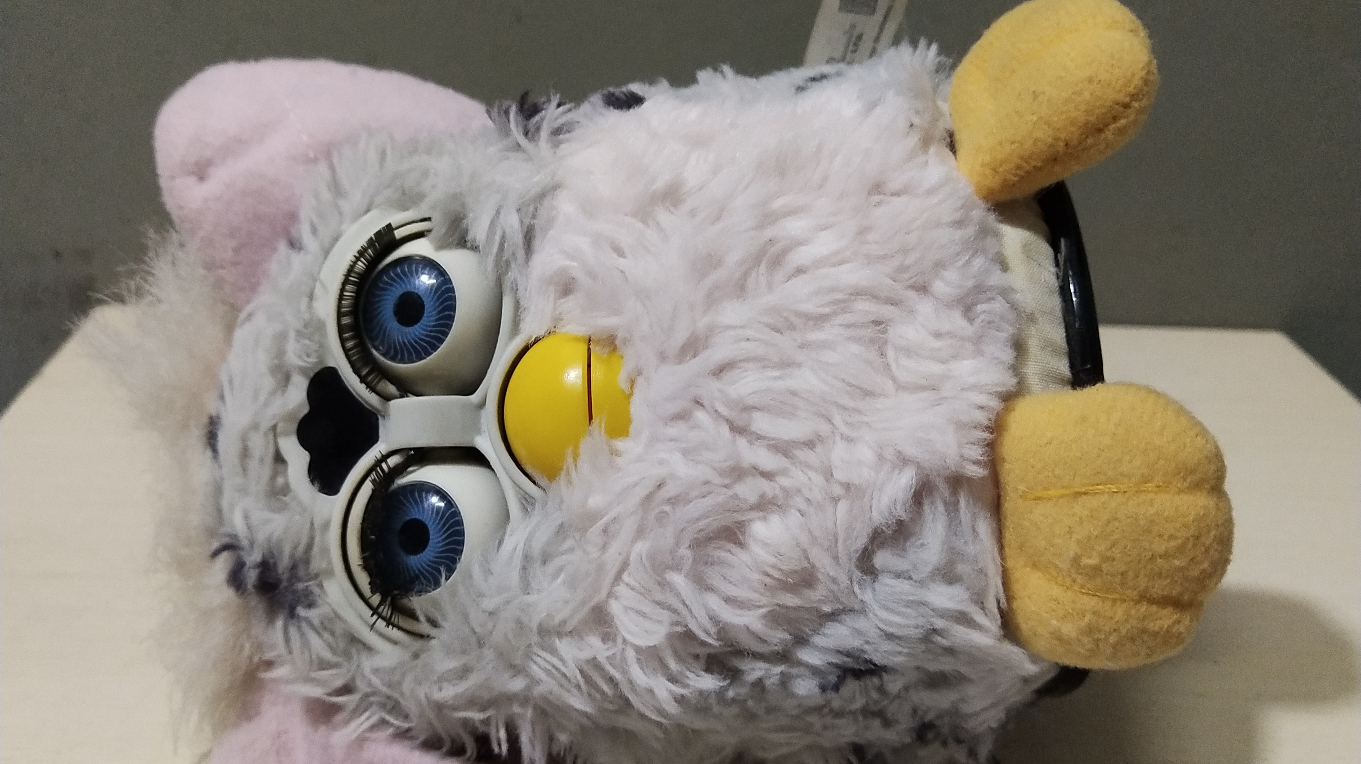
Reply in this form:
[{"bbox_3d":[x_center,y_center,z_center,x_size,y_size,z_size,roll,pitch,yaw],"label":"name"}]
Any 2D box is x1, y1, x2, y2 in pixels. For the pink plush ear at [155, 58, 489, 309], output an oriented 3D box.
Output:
[{"bbox_3d":[-0.050,-0.030,0.233,0.055,0.037,0.018,-9,4,-27],"label":"pink plush ear"}]

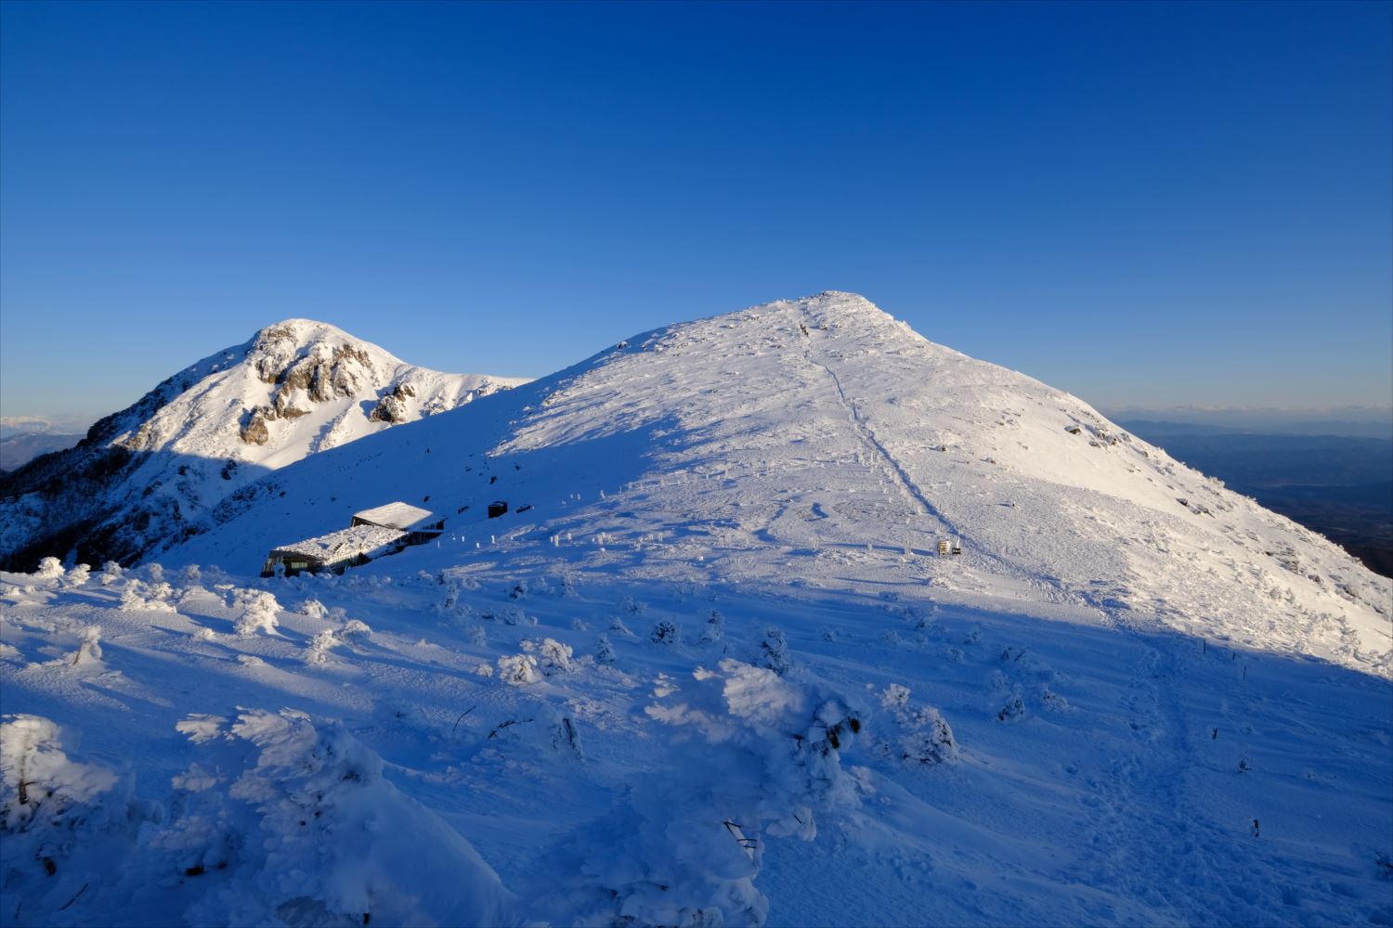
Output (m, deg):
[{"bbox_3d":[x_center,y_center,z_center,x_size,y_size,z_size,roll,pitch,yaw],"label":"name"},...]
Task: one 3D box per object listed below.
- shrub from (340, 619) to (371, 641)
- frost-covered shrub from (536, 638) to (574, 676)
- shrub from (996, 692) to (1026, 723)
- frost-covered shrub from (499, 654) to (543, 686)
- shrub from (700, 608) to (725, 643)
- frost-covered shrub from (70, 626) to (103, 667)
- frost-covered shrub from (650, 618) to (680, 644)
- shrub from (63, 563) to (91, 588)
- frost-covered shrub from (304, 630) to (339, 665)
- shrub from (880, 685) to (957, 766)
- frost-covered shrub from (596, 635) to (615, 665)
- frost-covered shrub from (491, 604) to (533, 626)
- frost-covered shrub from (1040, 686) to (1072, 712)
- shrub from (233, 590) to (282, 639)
[{"bbox_3d":[-8.804,4.291,17.000,0.816,0.561,0.734,0,5,0],"label":"shrub"},{"bbox_3d":[-3.334,4.541,15.500,0.898,0.811,0.763,0,5,0],"label":"frost-covered shrub"},{"bbox_3d":[4.877,3.782,10.200,0.456,0.449,0.410,0,5,0],"label":"shrub"},{"bbox_3d":[-3.361,3.910,12.500,0.827,0.590,0.745,0,5,0],"label":"frost-covered shrub"},{"bbox_3d":[0.447,4.424,18.000,0.685,0.934,0.685,0,5,0],"label":"shrub"},{"bbox_3d":[-11.592,3.476,12.500,0.620,0.731,0.496,0,5,0],"label":"frost-covered shrub"},{"bbox_3d":[-1.032,5.480,21.500,0.960,0.794,0.864,0,5,0],"label":"frost-covered shrub"},{"bbox_3d":[-21.653,3.902,23.000,0.951,0.832,0.856,0,5,0],"label":"shrub"},{"bbox_3d":[-8.550,4.196,15.000,0.794,0.739,0.635,0,5,0],"label":"frost-covered shrub"},{"bbox_3d":[3.038,3.575,9.000,1.057,1.025,0.899,0,5,0],"label":"shrub"},{"bbox_3d":[-2.432,4.938,17.500,0.550,0.781,0.523,0,5,0],"label":"frost-covered shrub"},{"bbox_3d":[-6.871,5.636,24.500,1.540,0.754,1.078,0,5,0],"label":"frost-covered shrub"},{"bbox_3d":[7.893,5.184,14.500,0.696,0.536,0.557,0,5,0],"label":"frost-covered shrub"},{"bbox_3d":[-10.361,3.540,15.500,1.154,1.072,1.039,0,5,0],"label":"shrub"}]

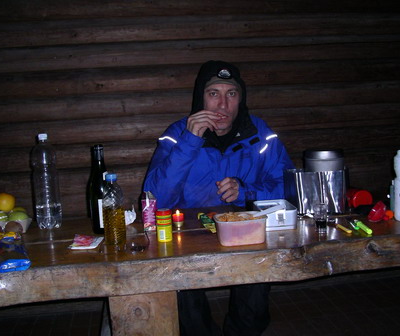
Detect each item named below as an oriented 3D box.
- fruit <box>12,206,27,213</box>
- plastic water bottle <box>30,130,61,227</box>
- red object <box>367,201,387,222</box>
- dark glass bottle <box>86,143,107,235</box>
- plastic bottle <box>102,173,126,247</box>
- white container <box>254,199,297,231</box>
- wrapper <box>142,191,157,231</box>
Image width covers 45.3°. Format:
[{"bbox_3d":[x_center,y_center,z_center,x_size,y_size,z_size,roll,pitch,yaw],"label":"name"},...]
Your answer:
[{"bbox_3d":[-0.644,0.173,1.700,0.070,0.066,0.070,-3,5,0],"label":"fruit"},{"bbox_3d":[-0.531,0.048,1.657,0.089,0.323,0.089,-3,5,0],"label":"plastic water bottle"},{"bbox_3d":[0.568,0.140,1.535,0.066,0.066,0.060,-3,5,0],"label":"red object"},{"bbox_3d":[-0.316,0.069,1.535,0.074,0.286,0.074,-3,5,0],"label":"dark glass bottle"},{"bbox_3d":[-0.241,0.119,1.352,0.065,0.207,0.065,-3,5,0],"label":"plastic bottle"},{"bbox_3d":[0.235,0.153,1.551,0.104,0.062,0.178,-3,5,-3],"label":"white container"},{"bbox_3d":[-0.162,0.140,1.552,0.047,0.125,0.038,-3,5,-5],"label":"wrapper"}]

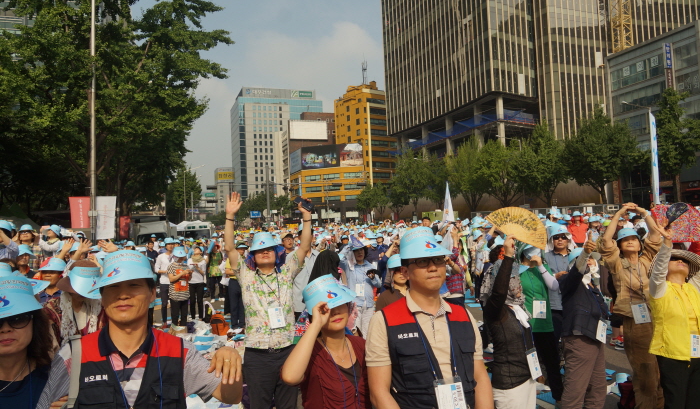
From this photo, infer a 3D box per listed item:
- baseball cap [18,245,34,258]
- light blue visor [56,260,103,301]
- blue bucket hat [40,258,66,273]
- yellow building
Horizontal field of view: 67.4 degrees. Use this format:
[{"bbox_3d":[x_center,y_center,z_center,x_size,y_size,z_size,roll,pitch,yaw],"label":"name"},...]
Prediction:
[{"bbox_3d":[-4.318,0.627,7.000,0.270,0.160,0.220,-1,-3,34],"label":"baseball cap"},{"bbox_3d":[-1.444,0.406,2.800,0.290,0.180,0.230,7,2,33],"label":"light blue visor"},{"bbox_3d":[-2.205,0.450,3.900,0.190,0.095,0.200,-2,-2,-6],"label":"blue bucket hat"},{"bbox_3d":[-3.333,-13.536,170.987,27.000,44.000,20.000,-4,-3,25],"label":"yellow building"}]

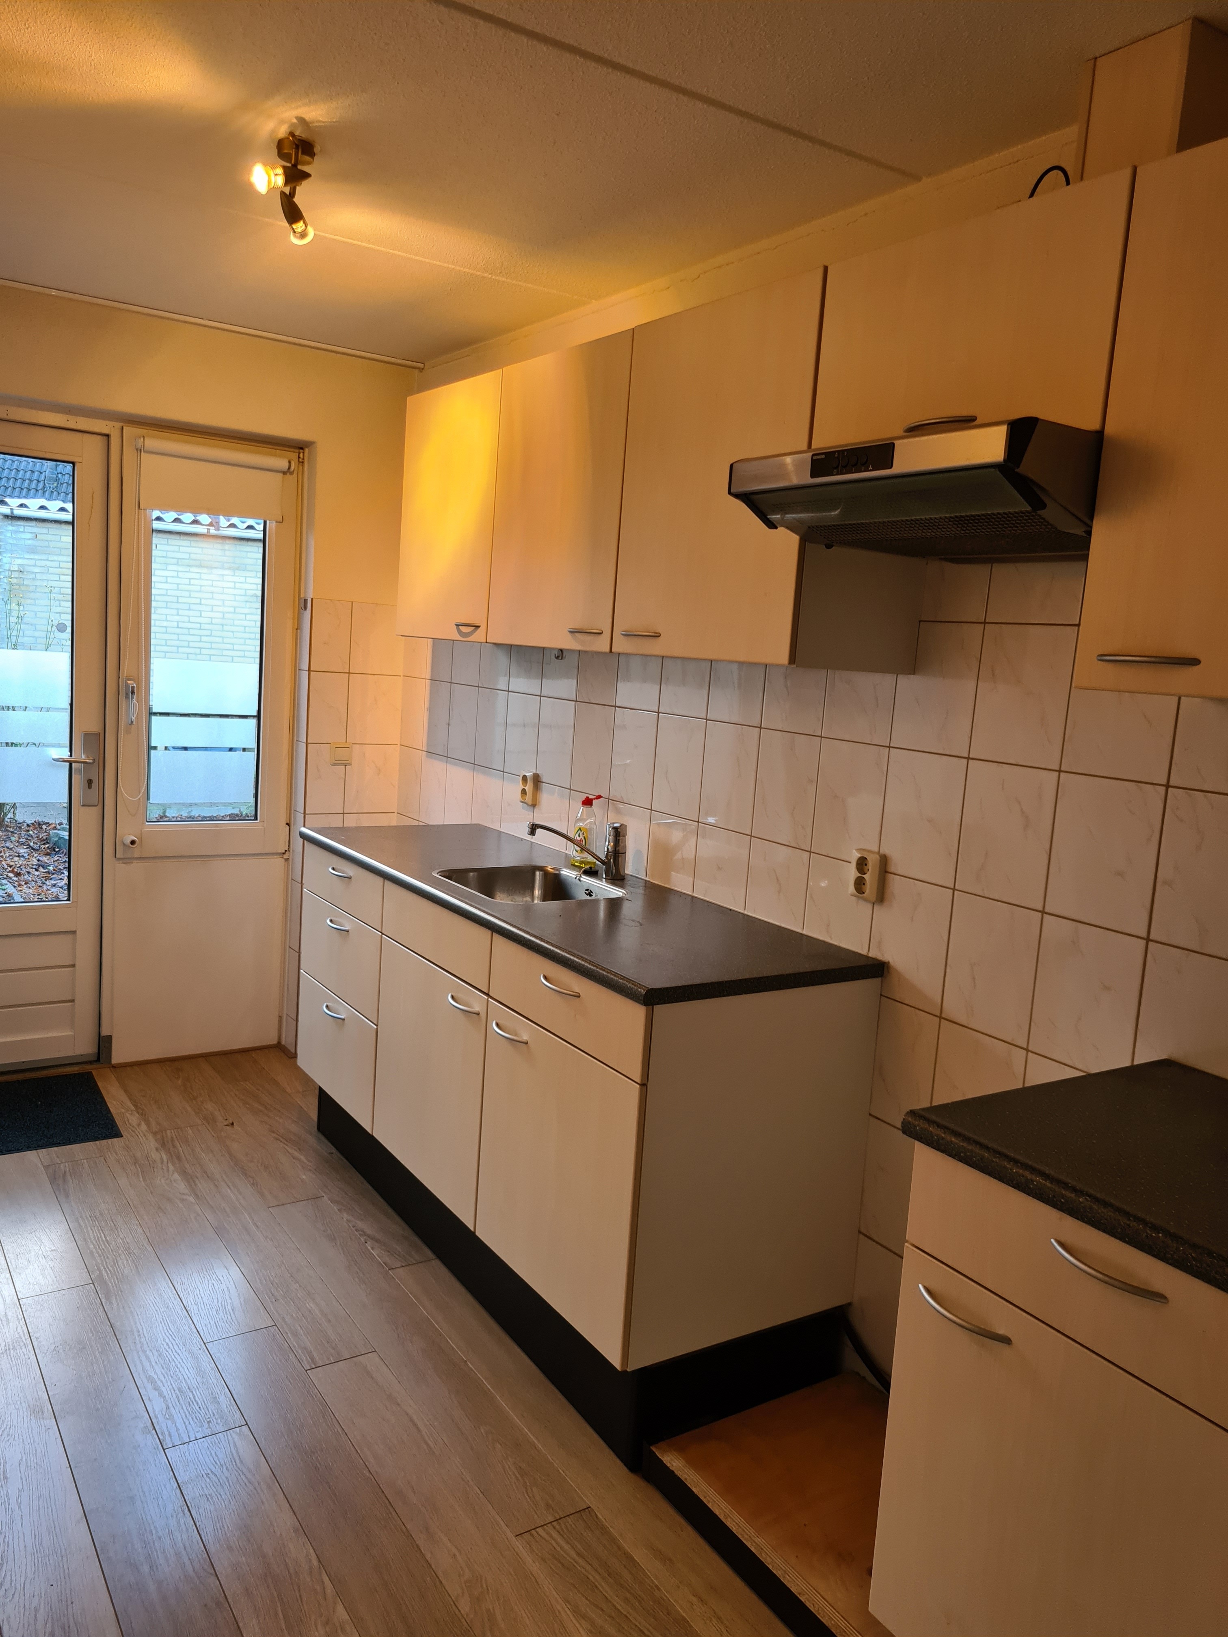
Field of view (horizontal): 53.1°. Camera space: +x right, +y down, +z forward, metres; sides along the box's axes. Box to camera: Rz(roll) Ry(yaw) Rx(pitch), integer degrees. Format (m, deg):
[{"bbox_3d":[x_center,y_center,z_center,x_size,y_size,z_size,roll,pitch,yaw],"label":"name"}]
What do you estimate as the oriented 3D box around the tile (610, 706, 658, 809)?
[{"bbox_3d":[0.055,-0.159,3.218,0.010,0.247,0.200,-1,10,-33],"label":"tile"}]

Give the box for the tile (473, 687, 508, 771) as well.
[{"bbox_3d":[-0.382,-0.283,3.884,0.010,0.247,0.200,-1,10,-33],"label":"tile"}]

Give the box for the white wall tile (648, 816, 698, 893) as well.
[{"bbox_3d":[0.148,0.120,3.106,0.009,0.248,0.200,-1,9,-33],"label":"white wall tile"}]

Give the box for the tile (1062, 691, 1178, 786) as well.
[{"bbox_3d":[0.849,-0.191,2.049,0.010,0.250,0.201,-1,10,-33],"label":"tile"}]

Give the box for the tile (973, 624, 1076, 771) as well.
[{"bbox_3d":[0.738,-0.223,2.217,0.010,0.250,0.201,-1,10,-33],"label":"tile"}]

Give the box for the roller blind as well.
[{"bbox_3d":[-1.322,-1.122,4.096,0.505,0.220,0.055,-1,9,-33],"label":"roller blind"}]

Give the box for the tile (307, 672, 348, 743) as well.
[{"bbox_3d":[-1.014,-0.390,4.371,0.142,0.250,0.010,-1,10,-33],"label":"tile"}]

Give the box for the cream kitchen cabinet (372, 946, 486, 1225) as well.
[{"bbox_3d":[-0.223,0.615,3.147,0.568,0.550,0.598,-1,10,-33],"label":"cream kitchen cabinet"}]

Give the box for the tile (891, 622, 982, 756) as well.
[{"bbox_3d":[0.627,-0.254,2.384,0.010,0.250,0.201,-1,10,-33],"label":"tile"}]

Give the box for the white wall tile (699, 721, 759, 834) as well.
[{"bbox_3d":[0.277,-0.098,2.923,0.010,0.250,0.201,-1,10,-33],"label":"white wall tile"}]

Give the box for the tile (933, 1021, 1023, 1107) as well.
[{"bbox_3d":[0.671,0.516,2.274,0.009,0.247,0.198,-1,10,-33],"label":"tile"}]

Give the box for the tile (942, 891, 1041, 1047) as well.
[{"bbox_3d":[0.698,0.275,2.270,0.009,0.248,0.200,-1,9,-33],"label":"tile"}]

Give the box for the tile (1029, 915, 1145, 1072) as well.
[{"bbox_3d":[0.797,0.302,2.074,0.009,0.247,0.198,-1,10,-33],"label":"tile"}]

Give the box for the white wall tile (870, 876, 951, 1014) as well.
[{"bbox_3d":[0.585,0.243,2.421,0.010,0.247,0.200,-1,10,-33],"label":"white wall tile"}]

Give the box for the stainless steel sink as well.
[{"bbox_3d":[-0.215,0.234,2.965,0.385,0.165,0.420,-1,10,-33],"label":"stainless steel sink"}]

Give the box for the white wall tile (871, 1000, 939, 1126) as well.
[{"bbox_3d":[0.570,0.492,2.472,0.009,0.248,0.200,-1,9,-33],"label":"white wall tile"}]

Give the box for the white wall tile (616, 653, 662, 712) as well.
[{"bbox_3d":[0.072,-0.403,3.161,0.009,0.247,0.198,-1,10,-33],"label":"white wall tile"}]

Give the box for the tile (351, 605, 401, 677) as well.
[{"bbox_3d":[-0.851,-0.643,4.431,0.202,0.250,0.010,-1,10,-33],"label":"tile"}]

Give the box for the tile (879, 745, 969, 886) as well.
[{"bbox_3d":[0.597,-0.004,2.370,0.009,0.247,0.198,-1,10,-33],"label":"tile"}]

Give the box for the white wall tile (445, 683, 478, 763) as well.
[{"bbox_3d":[-0.495,-0.314,4.074,0.009,0.248,0.200,-1,9,-33],"label":"white wall tile"}]

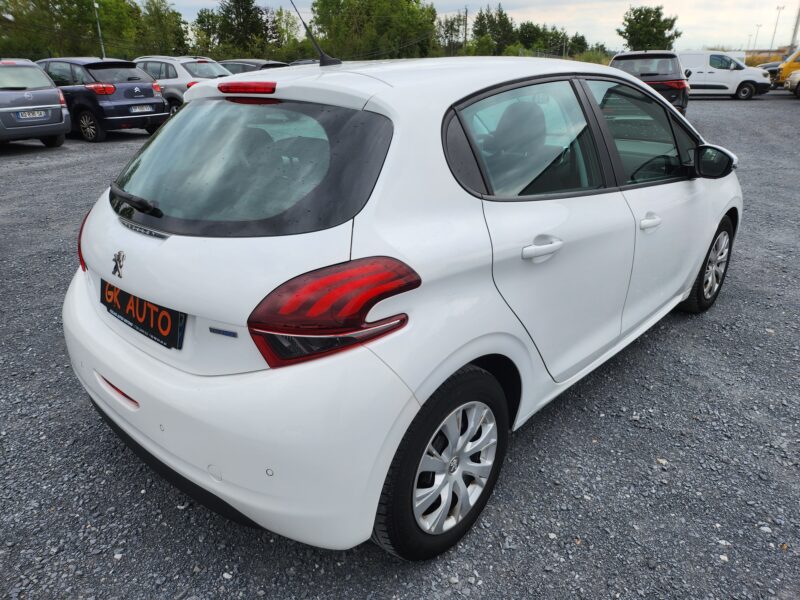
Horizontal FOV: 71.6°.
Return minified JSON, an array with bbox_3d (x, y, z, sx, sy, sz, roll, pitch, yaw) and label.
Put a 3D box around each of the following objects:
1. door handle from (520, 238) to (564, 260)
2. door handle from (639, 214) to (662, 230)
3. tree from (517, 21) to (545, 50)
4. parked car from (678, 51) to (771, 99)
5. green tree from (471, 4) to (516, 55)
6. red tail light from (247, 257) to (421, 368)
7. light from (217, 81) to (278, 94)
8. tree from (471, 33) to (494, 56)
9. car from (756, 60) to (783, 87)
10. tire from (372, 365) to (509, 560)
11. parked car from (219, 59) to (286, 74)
[{"bbox_3d":[0.392,-0.143,1.526,0.045,0.042,0.200,19,28,40],"label":"door handle"},{"bbox_3d":[0.949,-0.298,2.106,0.045,0.042,0.195,19,28,40],"label":"door handle"},{"bbox_3d":[9.491,-17.907,41.301,2.400,5.200,2.400,4,23,11],"label":"tree"},{"bbox_3d":[13.361,-9.626,23.754,4.420,1.820,1.880,9,24,21],"label":"parked car"},{"bbox_3d":[9.320,-26.325,55.000,4.500,6.400,4.500,-1,22,0],"label":"green tree"},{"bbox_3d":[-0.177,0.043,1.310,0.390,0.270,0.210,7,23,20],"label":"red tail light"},{"bbox_3d":[-0.477,-0.658,1.719,0.320,0.050,0.060,19,29,40],"label":"light"},{"bbox_3d":[5.725,-16.694,39.214,1.950,4.000,1.950,3,23,7],"label":"tree"},{"bbox_3d":[20.236,-11.886,29.500,4.300,1.500,1.800,-17,27,-34],"label":"car"},{"bbox_3d":[0.129,0.496,1.740,0.200,0.615,0.615,19,29,40],"label":"tire"},{"bbox_3d":[-4.600,-6.752,17.300,4.400,1.480,1.800,16,28,37],"label":"parked car"}]

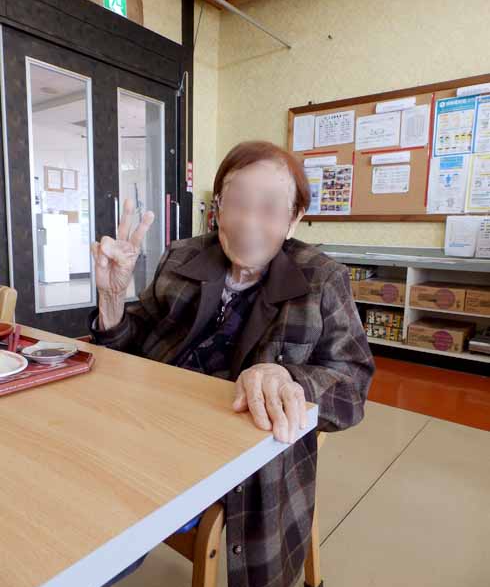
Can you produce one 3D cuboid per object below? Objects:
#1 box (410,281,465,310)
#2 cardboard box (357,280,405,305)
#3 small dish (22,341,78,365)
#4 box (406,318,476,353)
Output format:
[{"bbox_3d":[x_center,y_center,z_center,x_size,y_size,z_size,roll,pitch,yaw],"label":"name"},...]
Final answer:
[{"bbox_3d":[1.478,0.022,3.115,0.365,0.154,0.350,7,9,35],"label":"box"},{"bbox_3d":[1.165,-0.016,3.336,0.366,0.154,0.350,7,9,35],"label":"cardboard box"},{"bbox_3d":[-0.339,0.106,0.725,0.090,0.023,0.090,2,8,0],"label":"small dish"},{"bbox_3d":[1.481,0.308,3.165,0.371,0.154,0.350,6,9,33],"label":"box"}]

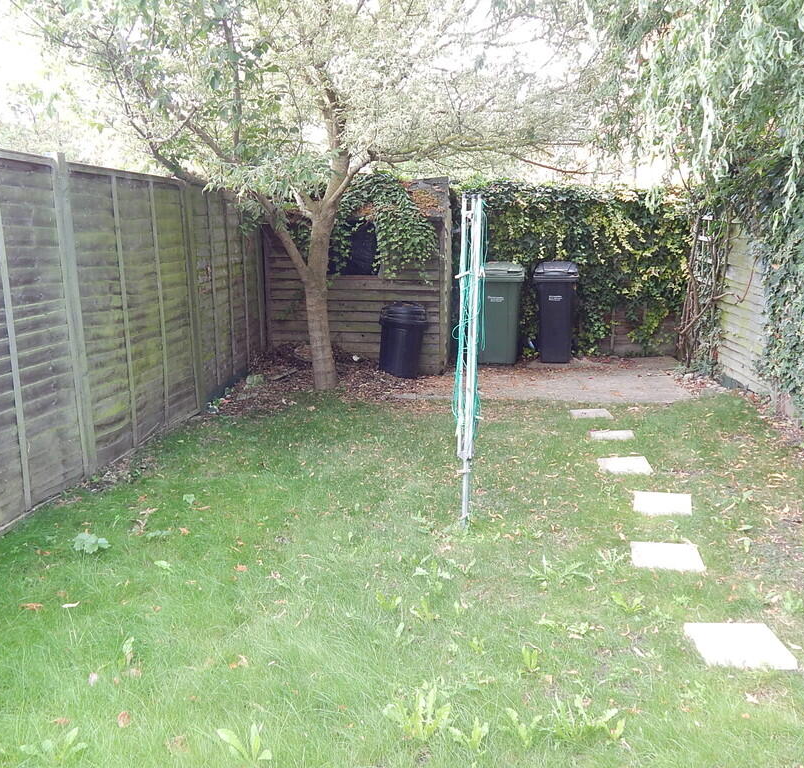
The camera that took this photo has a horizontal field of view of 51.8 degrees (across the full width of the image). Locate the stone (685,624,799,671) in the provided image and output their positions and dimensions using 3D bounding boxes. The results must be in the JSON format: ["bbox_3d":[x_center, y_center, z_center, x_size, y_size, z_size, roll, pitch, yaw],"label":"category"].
[{"bbox_3d":[1.192,0.941,2.939,0.297,0.040,0.319,0,11,3],"label":"stone"}]

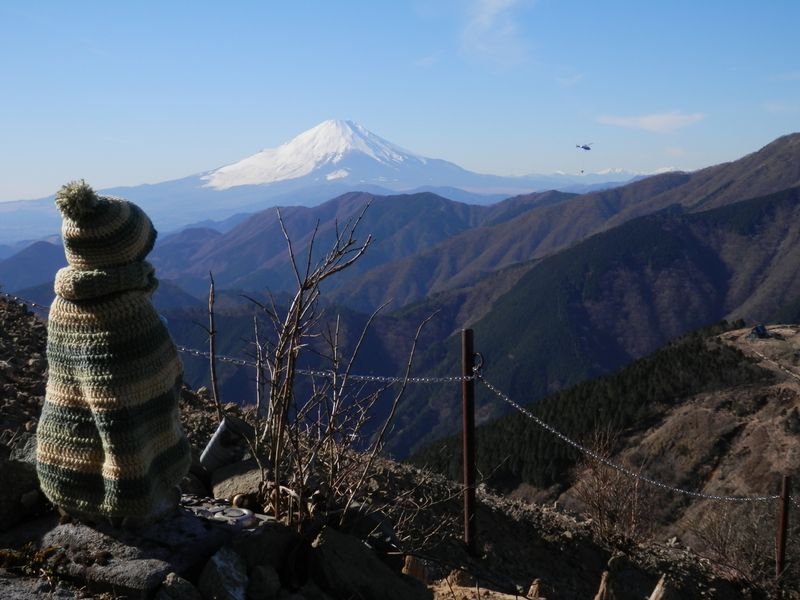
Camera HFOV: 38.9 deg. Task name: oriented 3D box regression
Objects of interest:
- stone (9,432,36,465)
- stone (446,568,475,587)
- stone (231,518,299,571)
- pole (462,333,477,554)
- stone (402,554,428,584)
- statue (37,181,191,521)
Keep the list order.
[{"bbox_3d":[-0.580,0.230,1.750,0.050,0.045,0.050,0,6,0],"label":"stone"},{"bbox_3d":[0.224,1.029,4.200,0.105,0.065,0.090,0,6,0],"label":"stone"},{"bbox_3d":[-0.172,0.313,1.450,0.088,0.058,0.080,0,6,0],"label":"stone"},{"bbox_3d":[0.290,0.594,4.750,0.050,0.950,0.050,0,6,0],"label":"pole"},{"bbox_3d":[0.056,0.976,4.100,0.092,0.100,0.085,0,6,0],"label":"stone"},{"bbox_3d":[-0.374,0.066,1.480,0.185,0.425,0.195,-6,8,-45],"label":"statue"}]

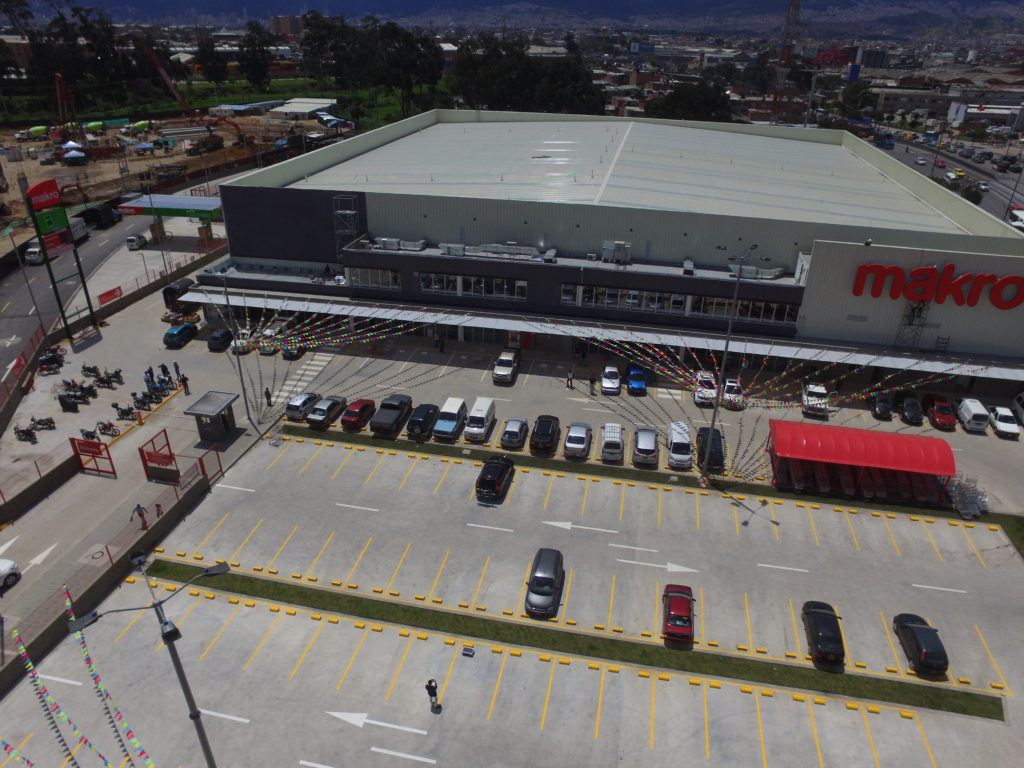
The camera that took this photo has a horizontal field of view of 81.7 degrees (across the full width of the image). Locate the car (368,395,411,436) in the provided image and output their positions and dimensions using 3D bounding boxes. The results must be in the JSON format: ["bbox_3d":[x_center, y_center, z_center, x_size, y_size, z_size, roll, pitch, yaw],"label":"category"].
[{"bbox_3d":[-10.540,2.645,52.181,1.850,1.700,4.950,7,32,10],"label":"car"}]

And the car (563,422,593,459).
[{"bbox_3d":[5.211,4.390,46.558,1.670,1.435,4.067,8,31,11],"label":"car"}]

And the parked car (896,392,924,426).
[{"bbox_3d":[34.775,2.048,51.926,1.609,1.466,3.845,10,32,15],"label":"parked car"}]

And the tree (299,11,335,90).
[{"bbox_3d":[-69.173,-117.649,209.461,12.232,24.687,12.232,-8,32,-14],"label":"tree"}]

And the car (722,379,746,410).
[{"bbox_3d":[18.925,0.681,50.301,1.750,1.600,4.200,6,32,8],"label":"car"}]

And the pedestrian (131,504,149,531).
[{"bbox_3d":[-22.745,8.159,36.140,0.750,1.720,0.500,12,33,17],"label":"pedestrian"}]

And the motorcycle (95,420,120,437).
[{"bbox_3d":[-30.502,3.353,44.626,1.950,1.080,0.720,9,32,12],"label":"motorcycle"}]

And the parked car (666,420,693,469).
[{"bbox_3d":[12.702,4.332,44.871,1.720,1.850,4.300,6,32,8],"label":"parked car"}]

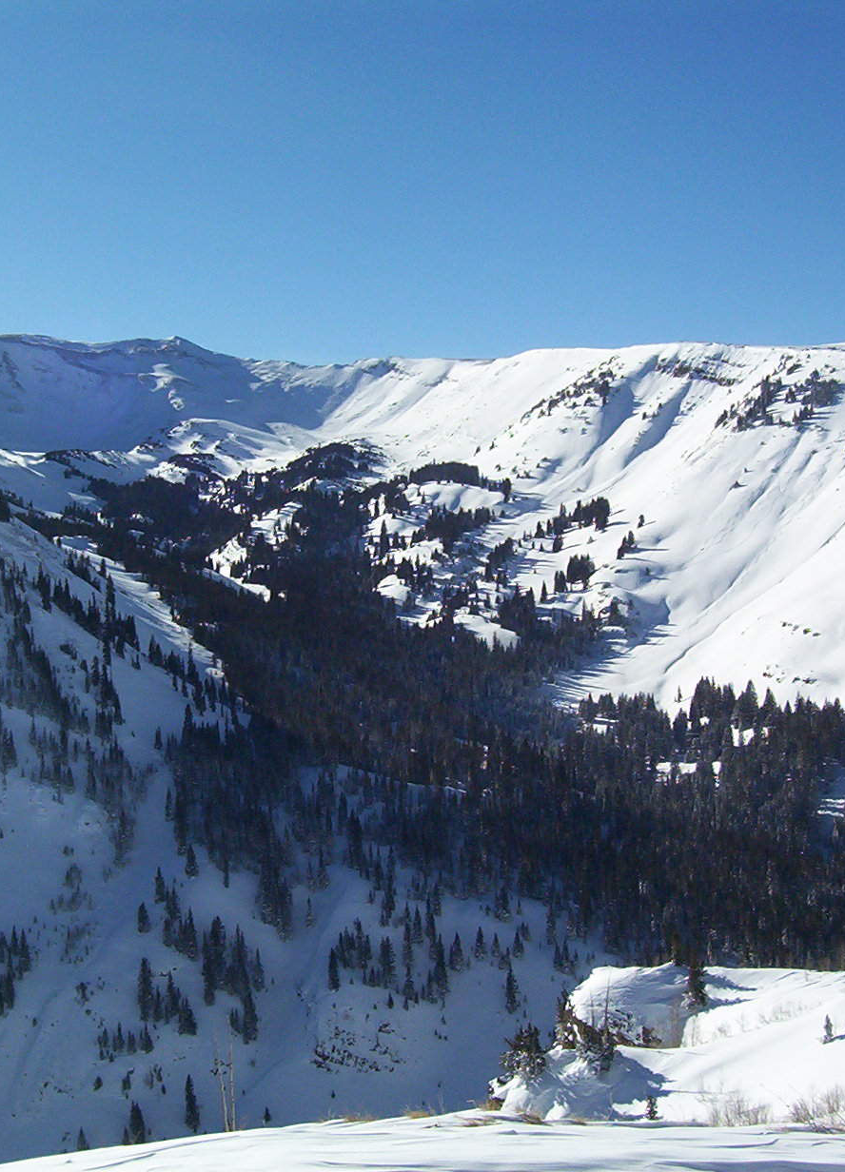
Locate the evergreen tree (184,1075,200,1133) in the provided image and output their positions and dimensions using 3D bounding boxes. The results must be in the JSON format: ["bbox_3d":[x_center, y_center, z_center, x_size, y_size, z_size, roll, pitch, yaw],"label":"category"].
[{"bbox_3d":[-71.518,160.839,600.000,4.400,17.500,4.400,-3,2,0],"label":"evergreen tree"}]

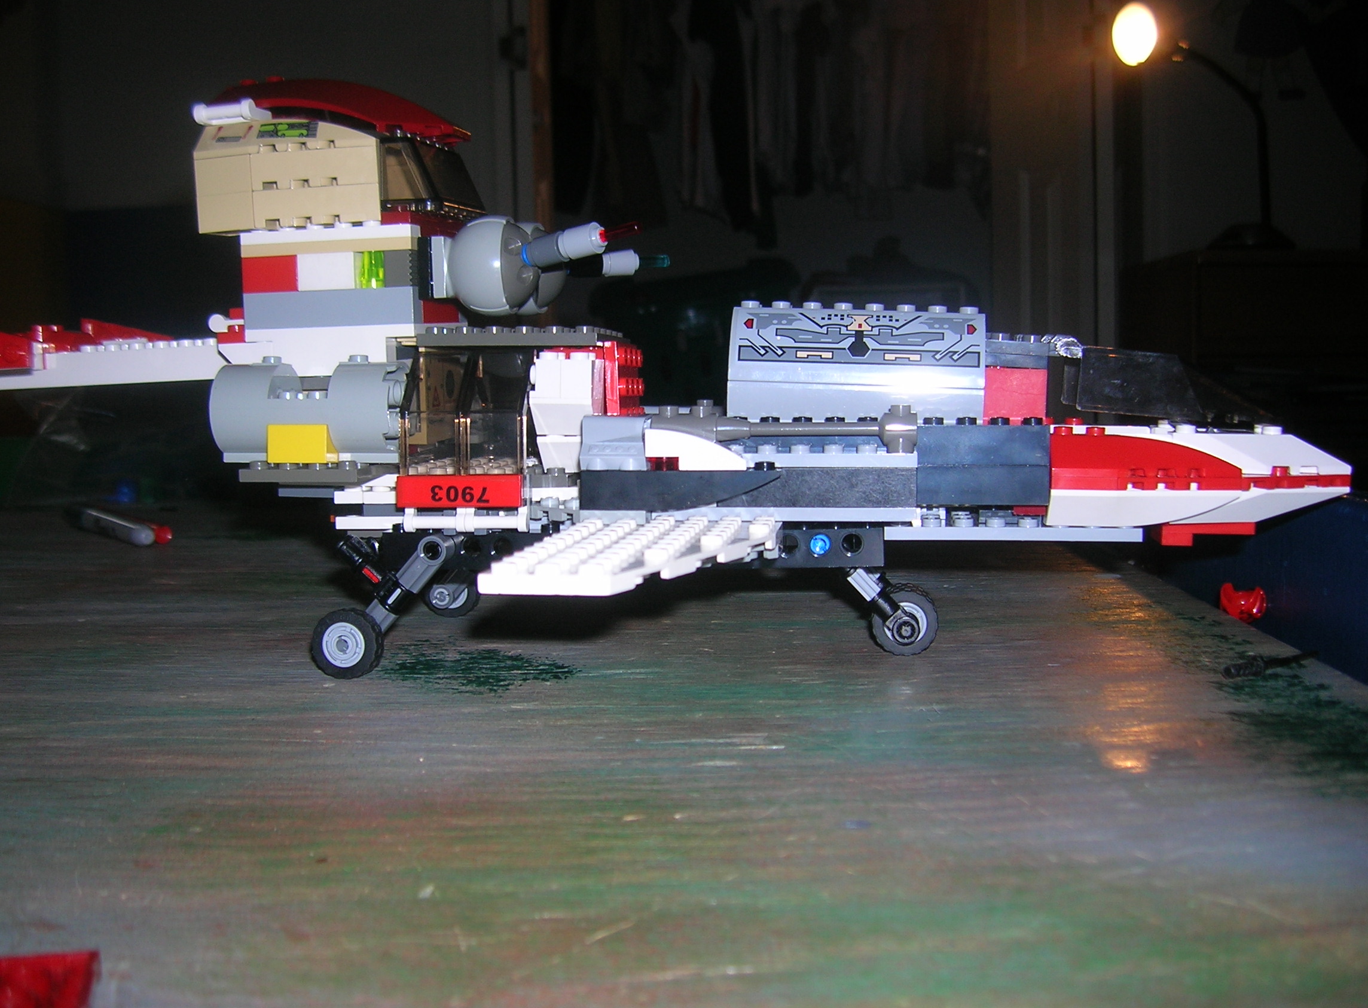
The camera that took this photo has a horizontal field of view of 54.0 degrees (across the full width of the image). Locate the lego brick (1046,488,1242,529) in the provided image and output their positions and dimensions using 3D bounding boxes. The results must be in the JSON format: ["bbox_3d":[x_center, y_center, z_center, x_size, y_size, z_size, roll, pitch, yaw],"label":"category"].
[{"bbox_3d":[0.114,0.001,0.338,0.047,0.010,0.016,0,5,8],"label":"lego brick"}]

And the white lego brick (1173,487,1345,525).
[{"bbox_3d":[0.141,-0.001,0.342,0.044,0.010,0.029,0,7,8],"label":"white lego brick"}]

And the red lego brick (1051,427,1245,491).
[{"bbox_3d":[0.114,-0.011,0.332,0.048,0.013,0.015,0,6,5],"label":"red lego brick"}]

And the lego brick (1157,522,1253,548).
[{"bbox_3d":[0.138,0.007,0.356,0.024,0.007,0.009,0,6,5],"label":"lego brick"}]

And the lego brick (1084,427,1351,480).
[{"bbox_3d":[0.136,-0.013,0.342,0.056,0.011,0.032,0,5,8],"label":"lego brick"}]

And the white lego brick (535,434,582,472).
[{"bbox_3d":[-0.029,-0.014,0.350,0.016,0.010,0.015,0,6,7],"label":"white lego brick"}]

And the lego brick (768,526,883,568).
[{"bbox_3d":[0.035,0.010,0.346,0.032,0.011,0.008,0,6,5],"label":"lego brick"}]

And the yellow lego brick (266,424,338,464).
[{"bbox_3d":[-0.096,-0.015,0.340,0.016,0.010,0.008,0,5,8],"label":"yellow lego brick"}]

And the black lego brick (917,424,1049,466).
[{"bbox_3d":[0.073,-0.014,0.331,0.032,0.010,0.008,0,5,8],"label":"black lego brick"}]

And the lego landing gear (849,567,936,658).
[{"bbox_3d":[0.055,0.028,0.356,0.024,0.025,0.020,0,5,8],"label":"lego landing gear"}]

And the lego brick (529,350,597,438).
[{"bbox_3d":[-0.030,-0.028,0.345,0.017,0.021,0.016,0,7,8],"label":"lego brick"}]

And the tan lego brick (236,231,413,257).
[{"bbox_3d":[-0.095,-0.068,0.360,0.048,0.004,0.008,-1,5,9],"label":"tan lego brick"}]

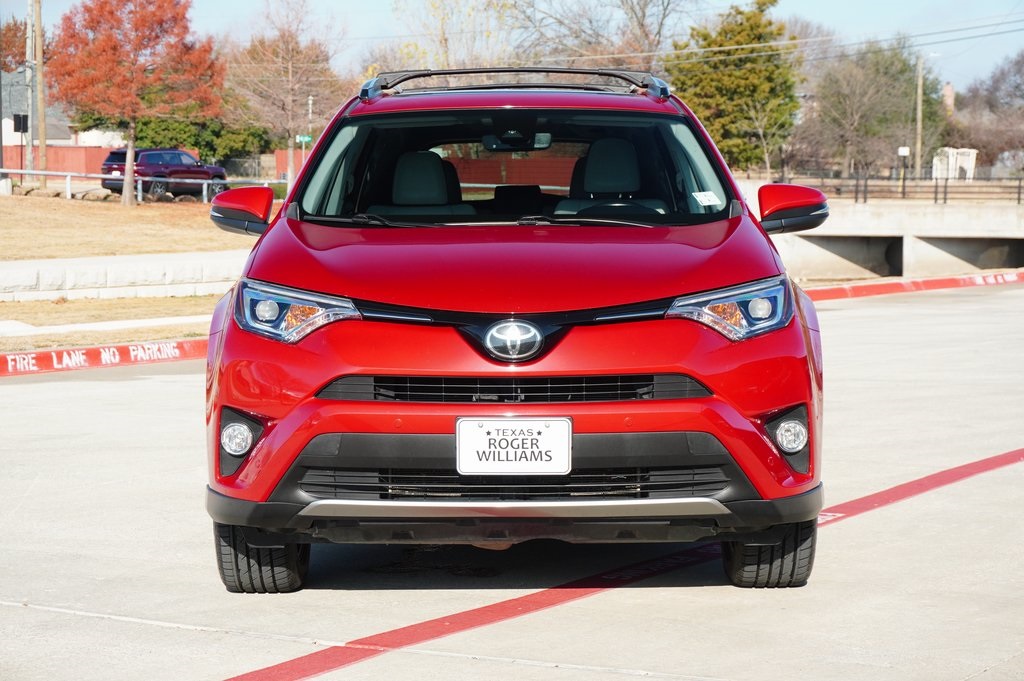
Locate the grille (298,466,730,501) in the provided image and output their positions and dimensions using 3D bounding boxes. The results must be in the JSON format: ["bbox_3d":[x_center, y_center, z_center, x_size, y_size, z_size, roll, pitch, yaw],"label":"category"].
[{"bbox_3d":[0.006,0.380,5.624,1.187,0.090,0.154,0,3,0],"label":"grille"}]

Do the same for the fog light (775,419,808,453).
[{"bbox_3d":[0.777,0.266,5.770,0.095,0.095,0.070,0,3,0],"label":"fog light"}]

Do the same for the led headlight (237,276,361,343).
[{"bbox_3d":[-0.598,-0.086,5.792,0.389,0.167,0.384,0,3,0],"label":"led headlight"}]

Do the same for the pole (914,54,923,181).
[{"bbox_3d":[24.510,-13.436,125.000,0.300,7.591,0.300,0,3,0],"label":"pole"}]

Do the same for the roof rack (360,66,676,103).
[{"bbox_3d":[0.015,-0.951,8.025,1.095,0.141,1.504,0,3,0],"label":"roof rack"}]

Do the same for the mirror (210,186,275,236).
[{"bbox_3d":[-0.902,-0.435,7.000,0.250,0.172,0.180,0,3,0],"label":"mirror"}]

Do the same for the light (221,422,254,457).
[{"bbox_3d":[-0.763,0.275,5.770,0.095,0.095,0.070,0,3,0],"label":"light"}]

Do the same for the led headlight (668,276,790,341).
[{"bbox_3d":[0.608,-0.092,5.792,0.385,0.168,0.387,0,3,0],"label":"led headlight"}]

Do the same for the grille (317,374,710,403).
[{"bbox_3d":[0.004,0.125,5.624,1.082,0.073,0.153,0,3,0],"label":"grille"}]

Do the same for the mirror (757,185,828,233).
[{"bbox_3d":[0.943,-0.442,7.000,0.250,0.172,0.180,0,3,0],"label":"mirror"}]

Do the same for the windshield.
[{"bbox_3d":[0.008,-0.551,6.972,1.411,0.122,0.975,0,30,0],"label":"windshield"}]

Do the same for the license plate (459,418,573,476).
[{"bbox_3d":[0.007,0.281,5.490,0.305,0.154,0.012,0,3,0],"label":"license plate"}]

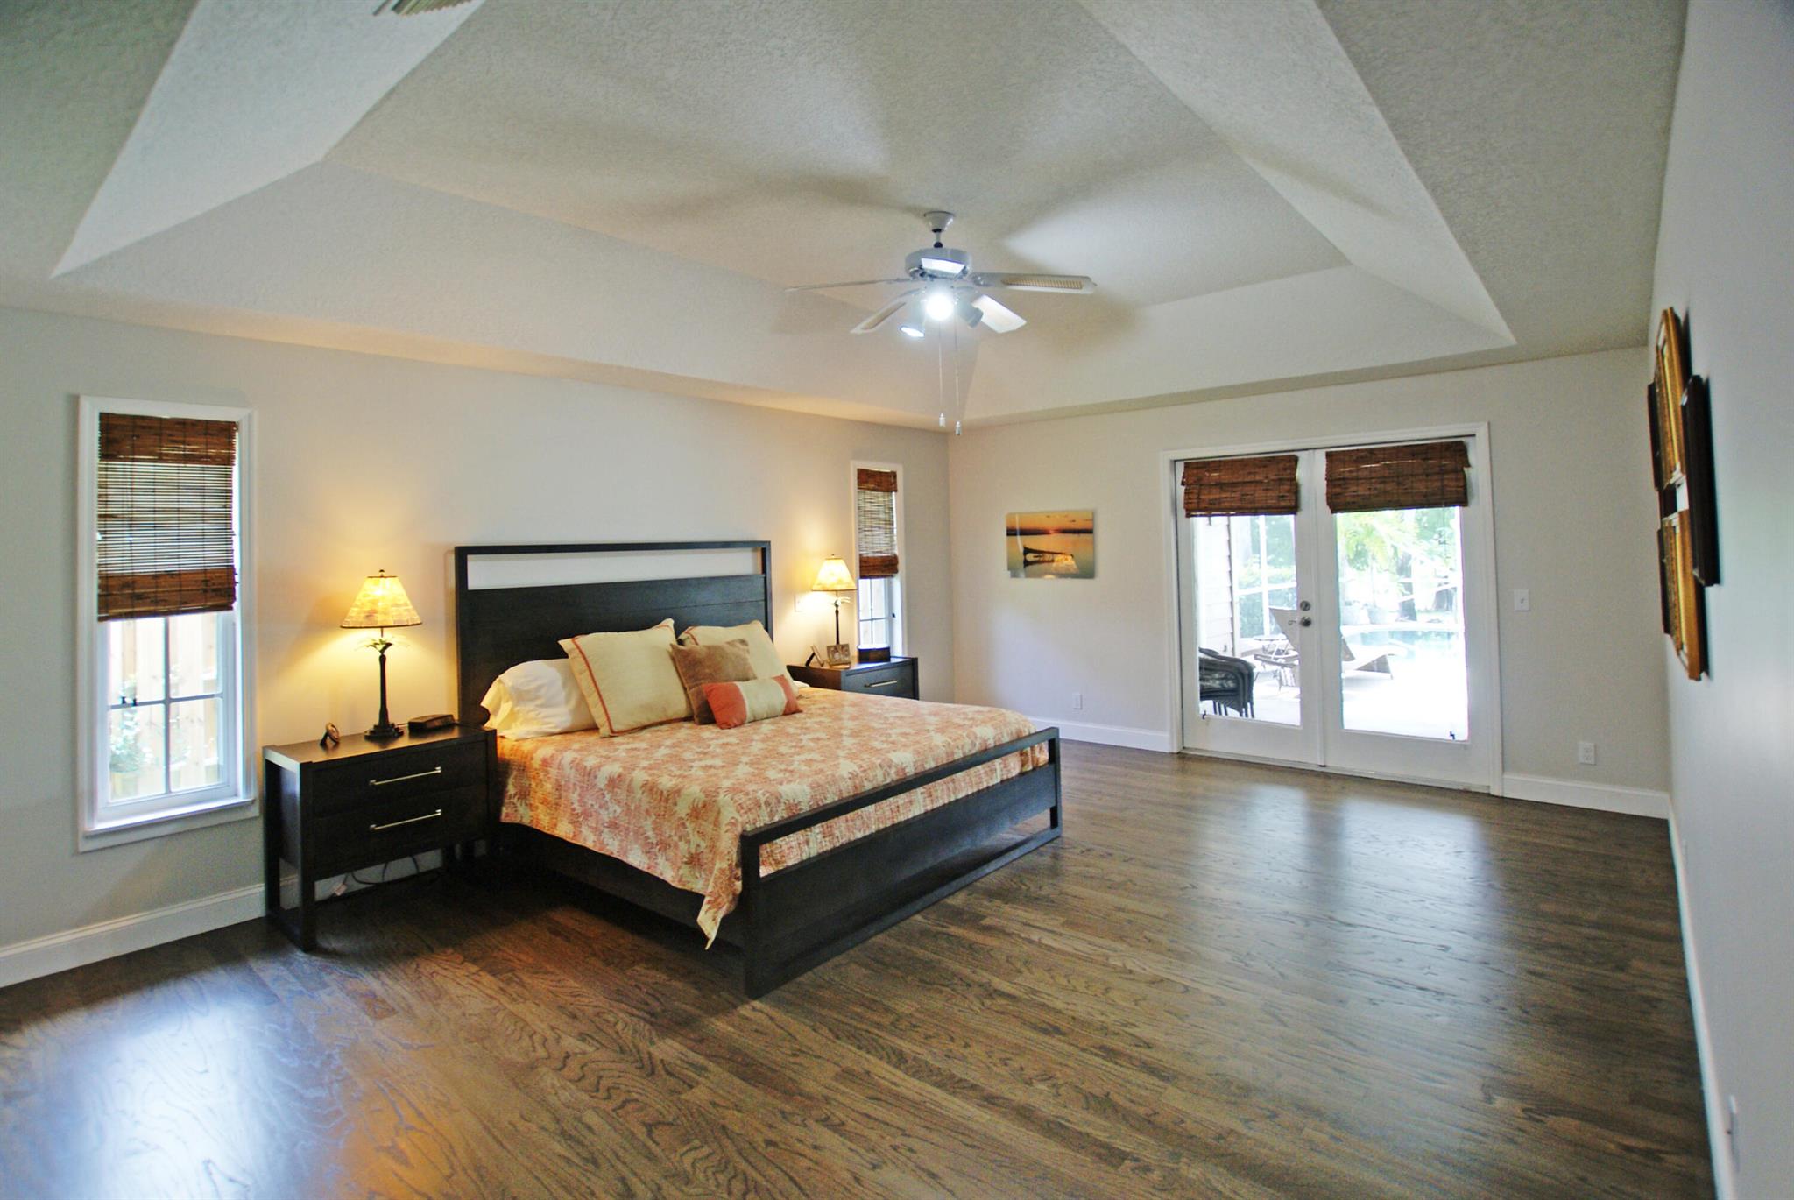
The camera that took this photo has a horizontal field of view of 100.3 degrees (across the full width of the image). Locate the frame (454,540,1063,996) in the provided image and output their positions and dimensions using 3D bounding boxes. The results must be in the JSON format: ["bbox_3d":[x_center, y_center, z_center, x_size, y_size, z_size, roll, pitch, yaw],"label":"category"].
[{"bbox_3d":[-0.695,0.490,3.957,2.180,1.620,2.050,0,2,42],"label":"frame"}]

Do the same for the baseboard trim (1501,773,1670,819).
[{"bbox_3d":[3.870,1.110,4.230,0.700,0.143,0.025,-1,2,38],"label":"baseboard trim"}]

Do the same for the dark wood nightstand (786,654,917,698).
[{"bbox_3d":[-0.301,0.827,5.380,0.490,0.750,0.750,0,2,42],"label":"dark wood nightstand"}]

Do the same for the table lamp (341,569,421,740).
[{"bbox_3d":[-2.387,0.237,3.480,0.325,0.780,0.325,0,2,42],"label":"table lamp"}]

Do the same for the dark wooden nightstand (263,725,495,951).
[{"bbox_3d":[-2.346,1.011,3.424,0.490,0.750,0.740,0,2,42],"label":"dark wooden nightstand"}]

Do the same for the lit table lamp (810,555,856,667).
[{"bbox_3d":[-0.438,0.050,5.450,0.320,0.780,0.320,-2,1,0],"label":"lit table lamp"}]

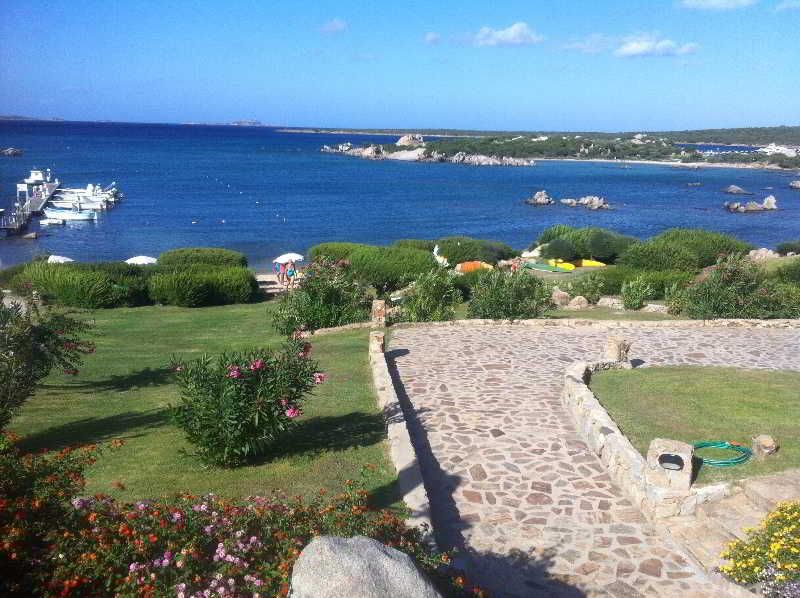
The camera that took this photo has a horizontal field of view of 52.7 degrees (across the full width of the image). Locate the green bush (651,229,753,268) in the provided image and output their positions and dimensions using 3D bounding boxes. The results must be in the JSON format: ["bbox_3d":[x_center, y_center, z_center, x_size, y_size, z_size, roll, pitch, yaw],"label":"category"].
[{"bbox_3d":[17.540,-2.880,47.000,5.500,2.100,3.800,1,12,0],"label":"green bush"}]

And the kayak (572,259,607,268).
[{"bbox_3d":[12.969,-2.417,55.000,2.700,0.400,0.750,4,12,14],"label":"kayak"}]

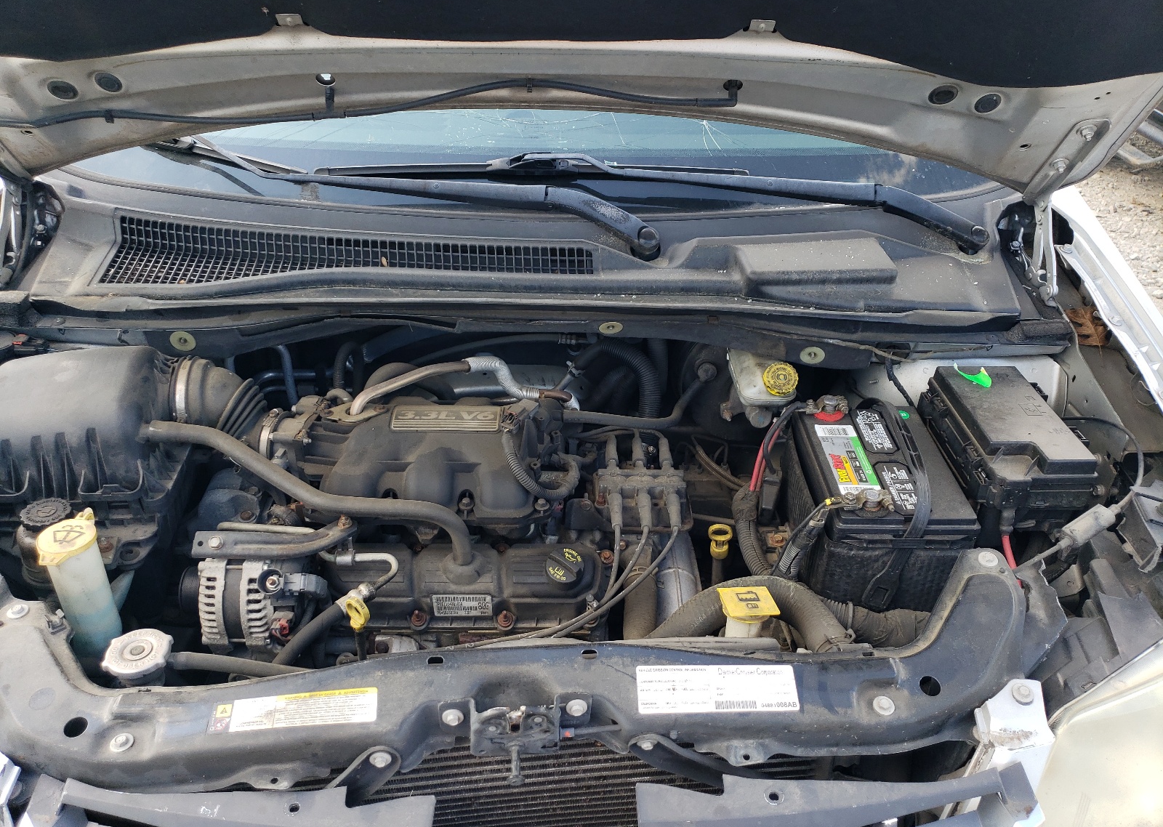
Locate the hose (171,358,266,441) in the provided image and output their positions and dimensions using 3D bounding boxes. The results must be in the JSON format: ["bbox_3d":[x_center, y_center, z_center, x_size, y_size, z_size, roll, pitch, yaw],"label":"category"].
[{"bbox_3d":[-0.517,-0.015,1.250,0.135,0.120,0.110,0,32,1],"label":"hose"}]

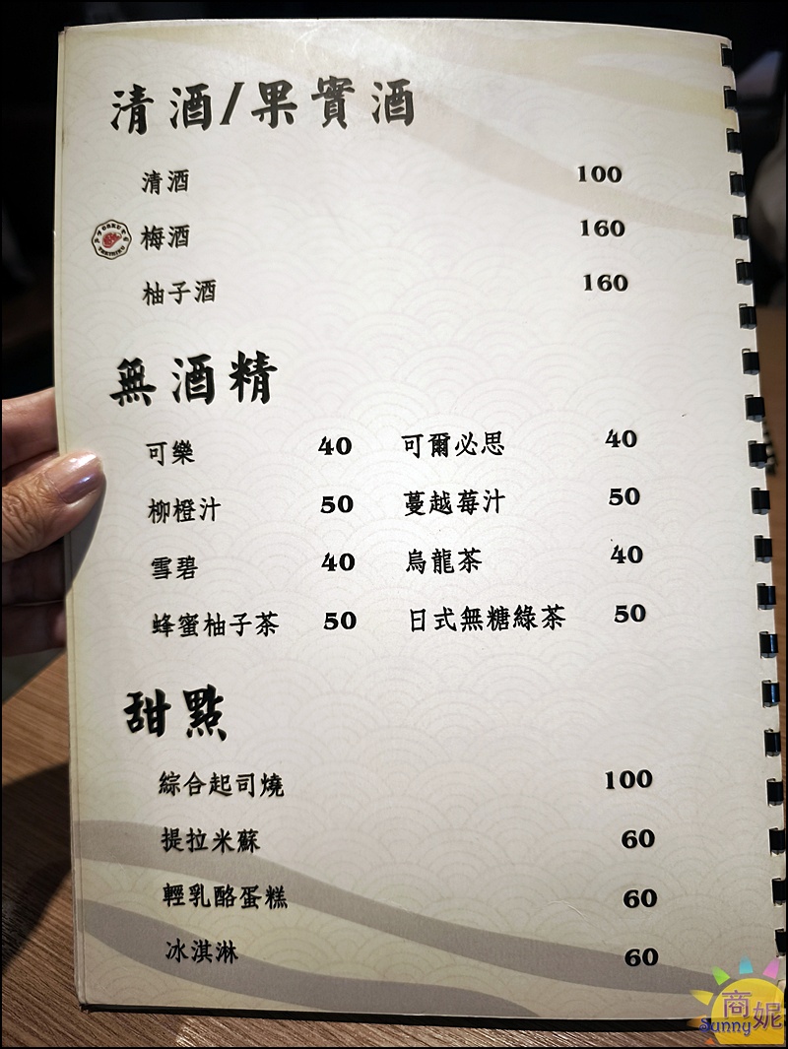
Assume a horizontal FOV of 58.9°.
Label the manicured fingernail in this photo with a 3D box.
[{"bbox_3d":[-0.092,-0.013,0.201,0.015,0.004,0.013,-31,82,-12],"label":"manicured fingernail"}]

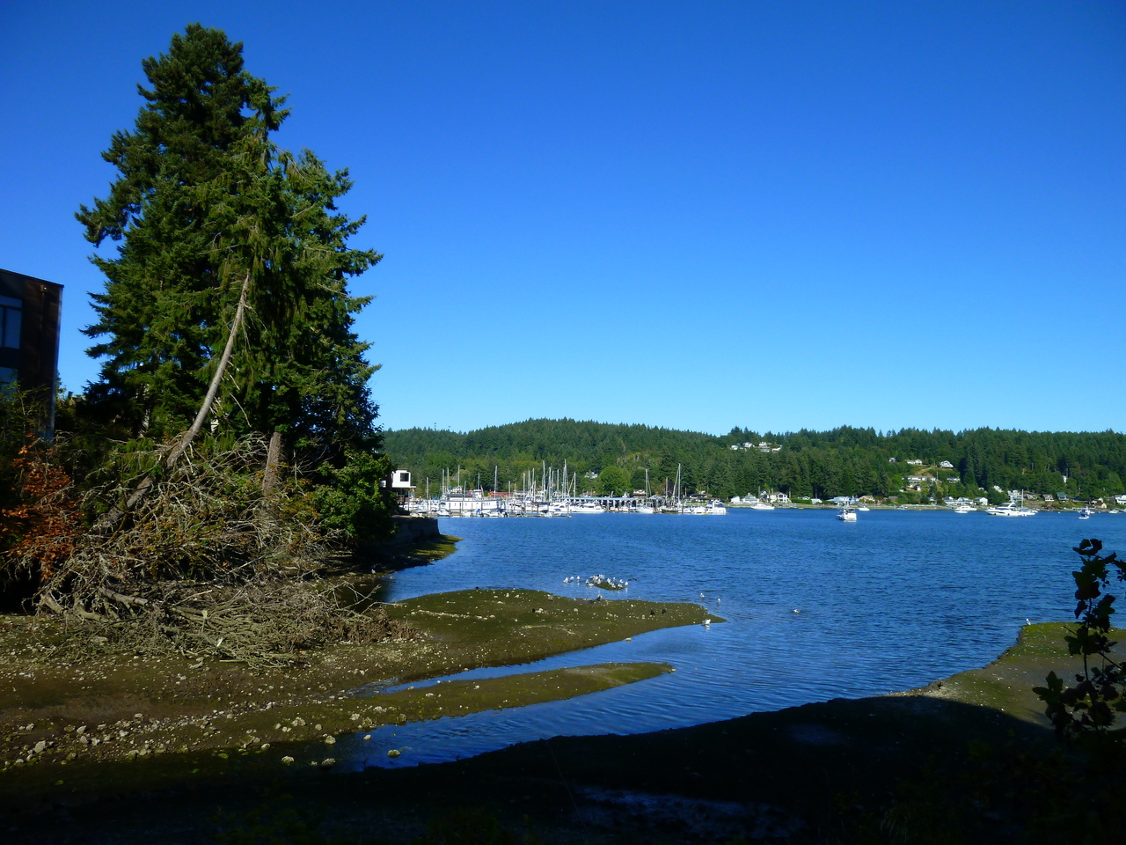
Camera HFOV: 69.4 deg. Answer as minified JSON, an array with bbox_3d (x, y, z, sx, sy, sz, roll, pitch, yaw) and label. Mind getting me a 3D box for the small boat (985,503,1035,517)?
[{"bbox_3d":[177.700,34.800,325.000,15.200,5.600,4.500,-2,-6,23],"label":"small boat"}]

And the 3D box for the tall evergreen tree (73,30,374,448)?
[{"bbox_3d":[-21.200,-10.000,51.500,19.000,32.000,16.500,0,-6,0],"label":"tall evergreen tree"}]

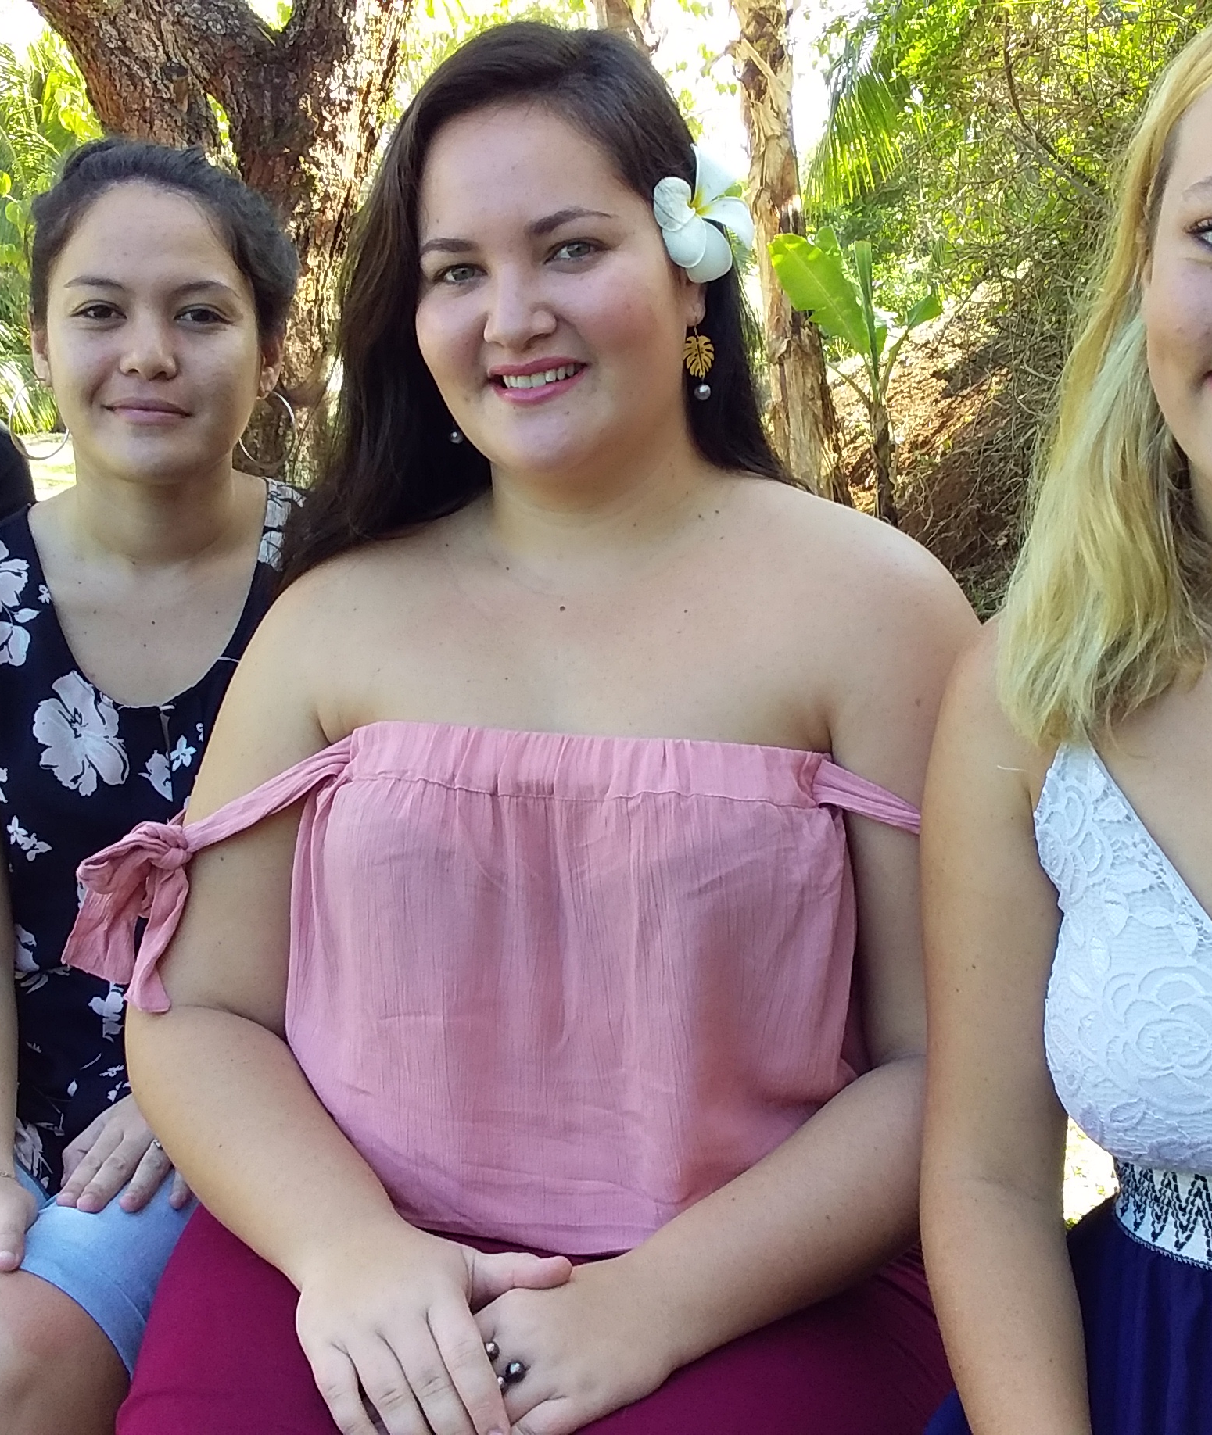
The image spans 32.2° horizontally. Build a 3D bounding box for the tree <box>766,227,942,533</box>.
[{"bbox_3d":[1.030,-1.350,8.600,0.700,1.280,0.620,0,12,0],"label":"tree"}]

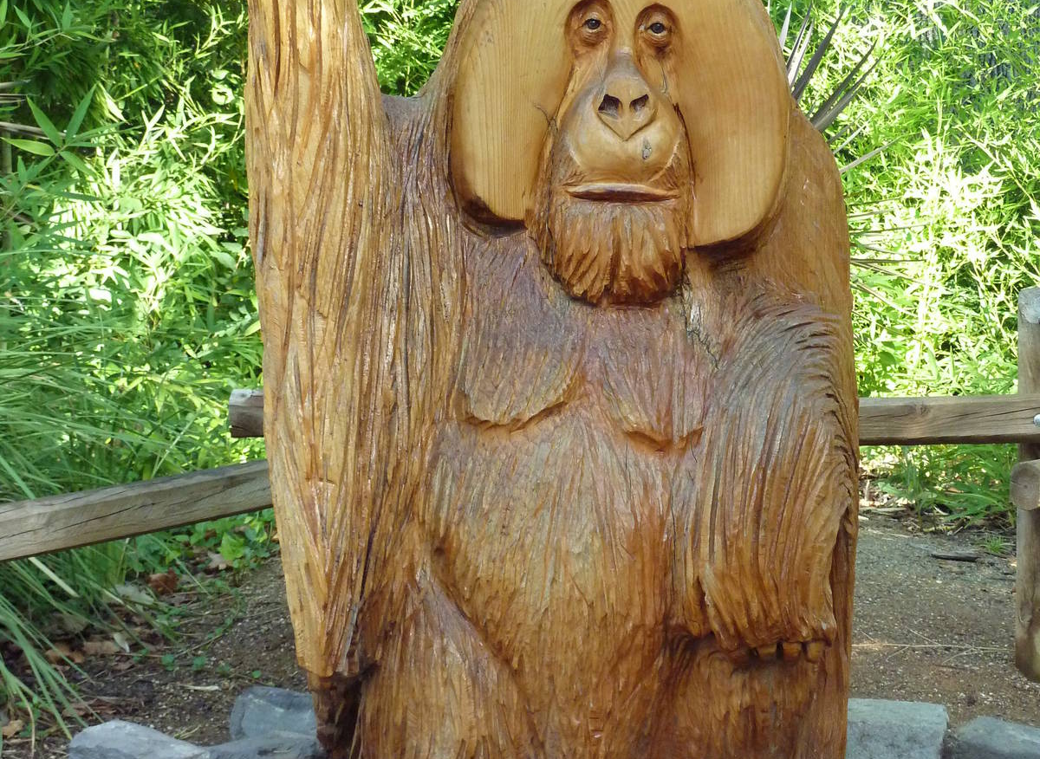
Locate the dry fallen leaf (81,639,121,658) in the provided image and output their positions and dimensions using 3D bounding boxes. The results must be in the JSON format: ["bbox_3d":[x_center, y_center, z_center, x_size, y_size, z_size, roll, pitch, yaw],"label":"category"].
[{"bbox_3d":[-1.174,0.753,6.176,0.110,0.040,0.080,0,4,0],"label":"dry fallen leaf"}]

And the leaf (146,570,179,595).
[{"bbox_3d":[-1.106,0.630,6.819,0.095,0.055,0.070,0,4,0],"label":"leaf"}]

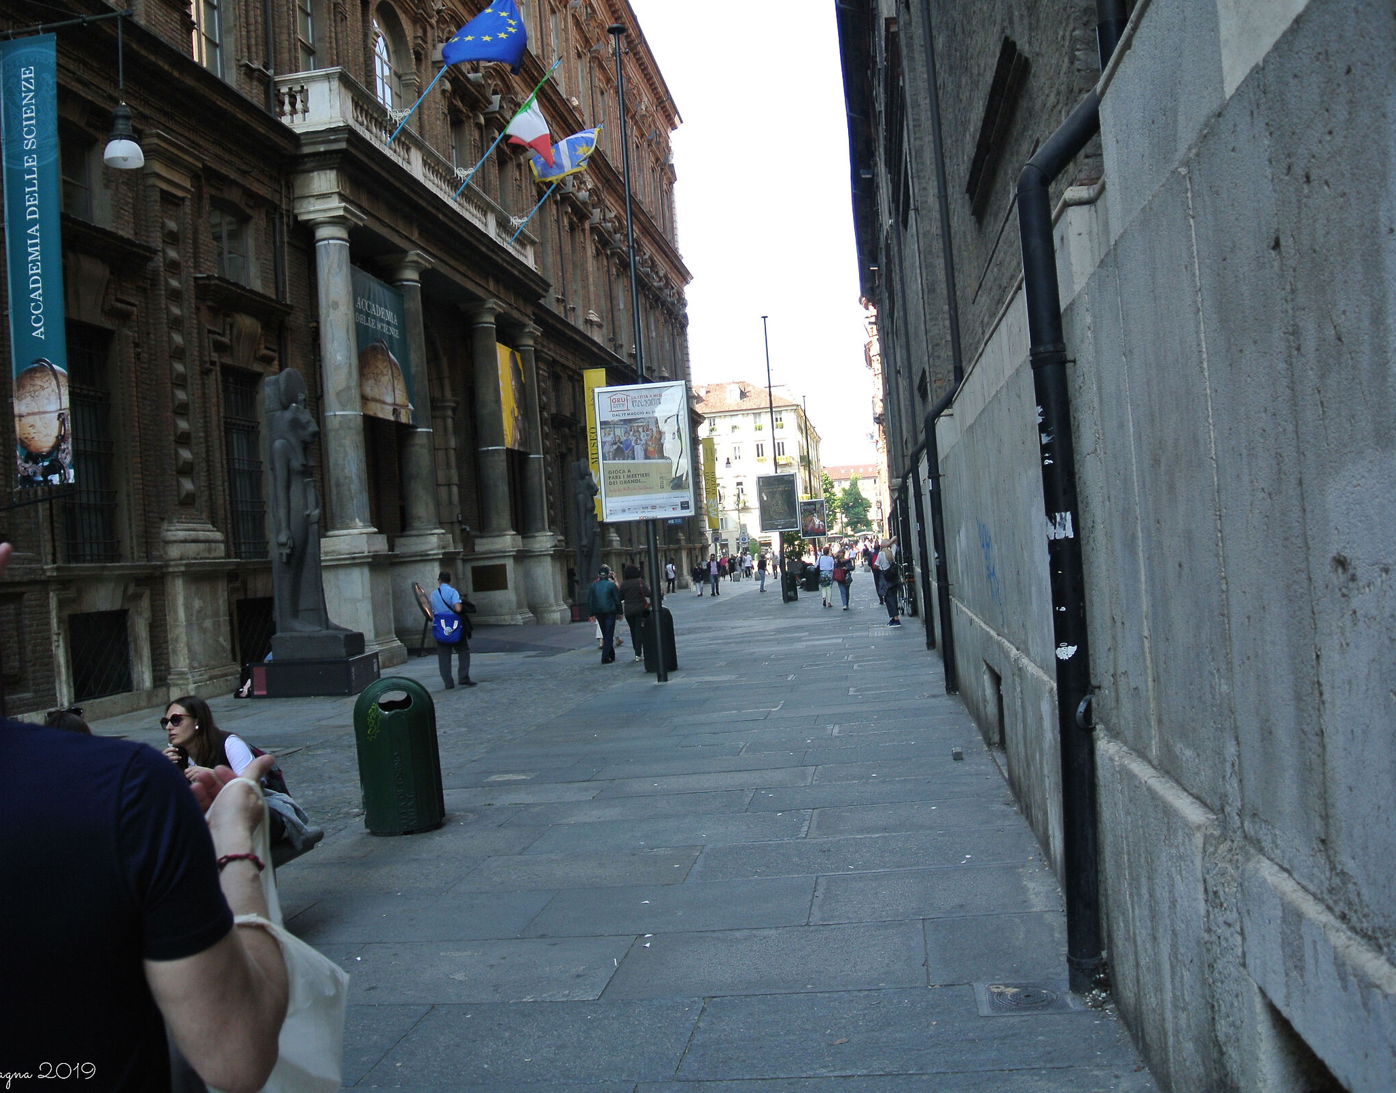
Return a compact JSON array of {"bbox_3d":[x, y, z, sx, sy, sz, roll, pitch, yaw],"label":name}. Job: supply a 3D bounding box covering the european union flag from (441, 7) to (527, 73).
[{"bbox_3d":[-4.613,-11.127,26.548,1.900,1.850,0.600,-4,-1,8],"label":"european union flag"}]

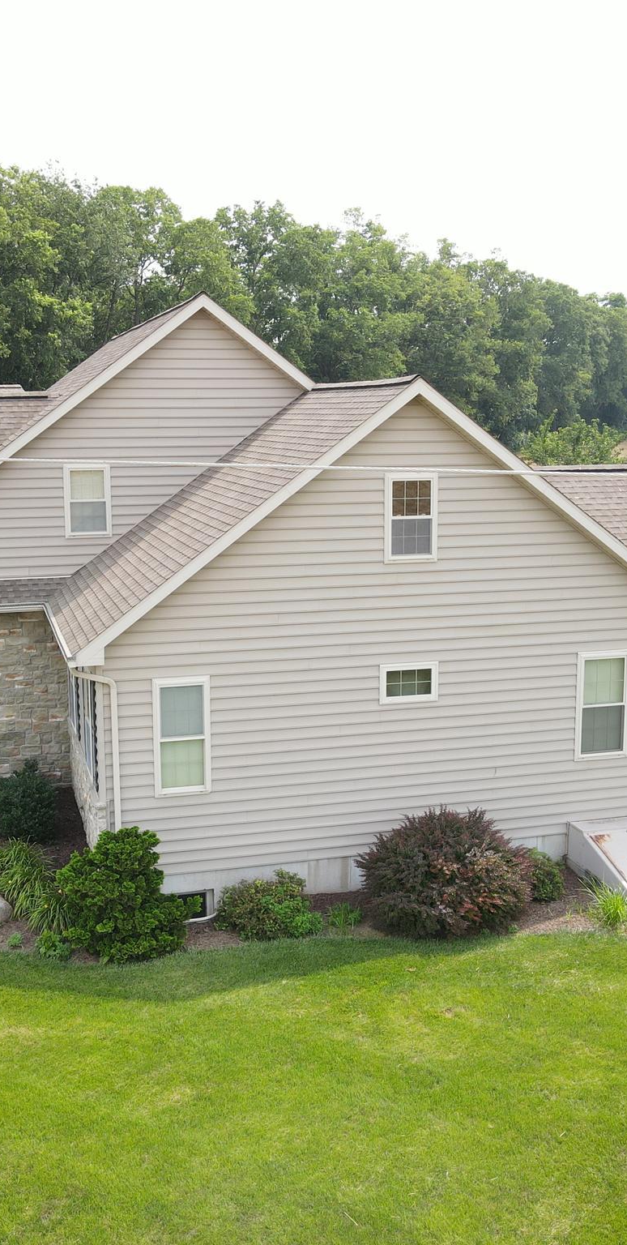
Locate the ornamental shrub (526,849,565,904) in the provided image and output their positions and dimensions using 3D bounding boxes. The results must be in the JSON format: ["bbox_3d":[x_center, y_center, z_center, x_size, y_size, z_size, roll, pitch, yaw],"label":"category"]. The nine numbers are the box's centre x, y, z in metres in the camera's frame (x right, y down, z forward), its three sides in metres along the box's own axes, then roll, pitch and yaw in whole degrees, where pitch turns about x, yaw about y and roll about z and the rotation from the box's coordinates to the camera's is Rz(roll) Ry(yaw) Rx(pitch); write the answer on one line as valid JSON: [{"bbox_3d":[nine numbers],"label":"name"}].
[{"bbox_3d":[3.070,3.331,15.337,0.577,0.631,0.577,0,10,0],"label":"ornamental shrub"}]

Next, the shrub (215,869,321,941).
[{"bbox_3d":[-0.587,3.616,14.765,1.372,0.735,1.166,-3,10,-14],"label":"shrub"}]

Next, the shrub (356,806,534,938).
[{"bbox_3d":[1.607,3.024,14.318,2.216,1.478,1.822,-3,10,-16],"label":"shrub"}]

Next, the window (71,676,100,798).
[{"bbox_3d":[-3.398,1.092,16.757,0.148,1.714,4.038,-3,10,-16],"label":"window"}]

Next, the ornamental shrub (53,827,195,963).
[{"bbox_3d":[-2.244,3.159,13.591,1.655,1.478,1.478,-3,10,-16],"label":"ornamental shrub"}]

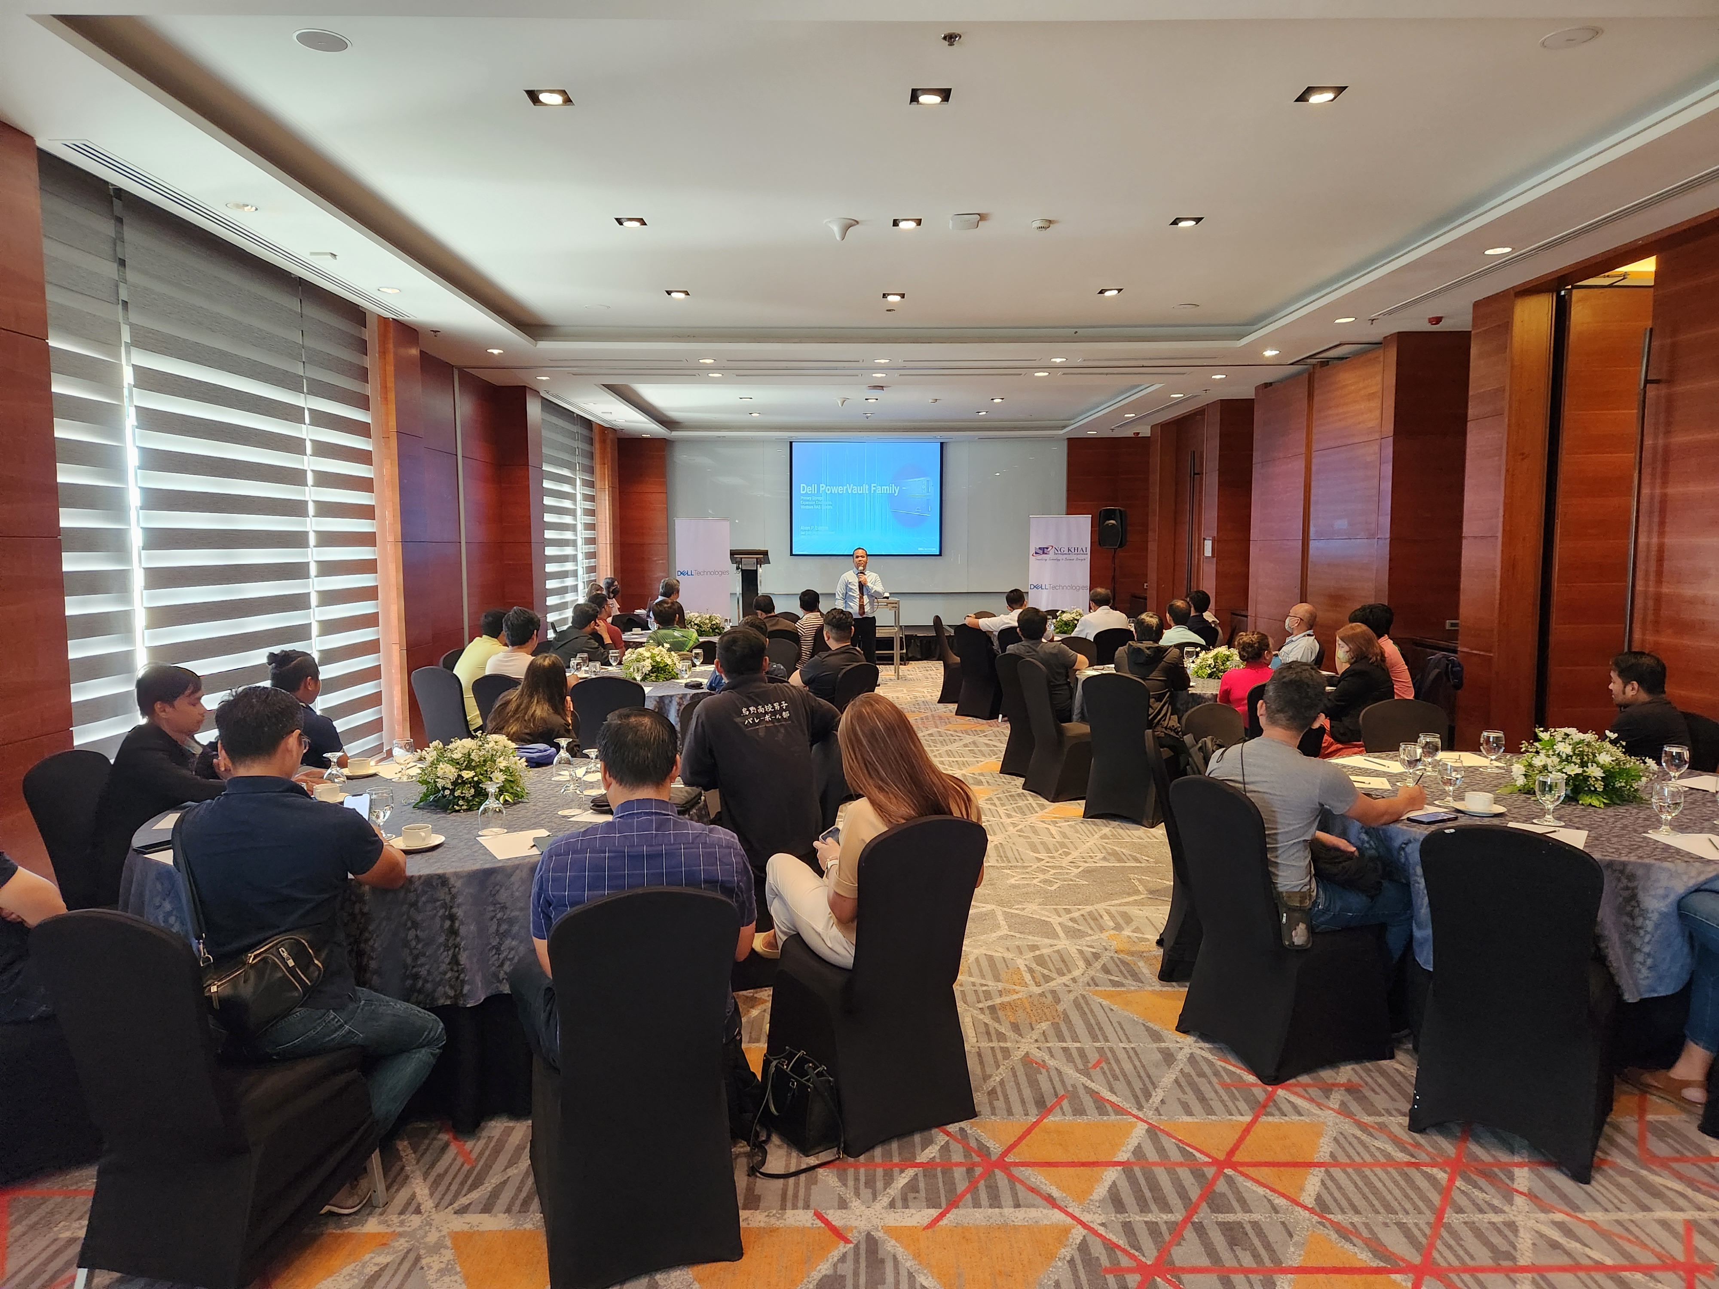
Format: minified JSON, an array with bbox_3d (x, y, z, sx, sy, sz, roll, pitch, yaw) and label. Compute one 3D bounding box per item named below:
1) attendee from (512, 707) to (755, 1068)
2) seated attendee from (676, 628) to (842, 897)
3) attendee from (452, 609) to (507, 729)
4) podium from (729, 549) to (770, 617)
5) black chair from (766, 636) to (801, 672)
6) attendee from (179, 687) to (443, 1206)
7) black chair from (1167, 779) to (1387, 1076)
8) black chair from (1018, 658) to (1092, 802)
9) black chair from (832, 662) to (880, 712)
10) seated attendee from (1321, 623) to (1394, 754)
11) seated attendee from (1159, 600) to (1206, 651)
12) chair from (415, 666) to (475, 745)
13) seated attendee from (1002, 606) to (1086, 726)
[{"bbox_3d":[-0.557,0.789,2.982,0.600,1.270,0.820,-1,5,-11],"label":"attendee"},{"bbox_3d":[-0.416,0.616,4.565,0.620,1.360,0.750,-2,5,-23],"label":"seated attendee"},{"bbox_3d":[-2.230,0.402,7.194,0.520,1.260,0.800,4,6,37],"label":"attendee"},{"bbox_3d":[-1.662,-0.808,17.196,0.600,1.230,0.500,0,5,0],"label":"podium"},{"bbox_3d":[-0.829,0.437,8.995,0.470,0.930,0.580,3,6,30],"label":"black chair"},{"bbox_3d":[-1.310,0.763,2.809,0.560,1.320,0.740,2,5,17],"label":"attendee"},{"bbox_3d":[1.395,0.877,3.783,0.570,0.920,0.450,-2,6,-25],"label":"black chair"},{"bbox_3d":[1.402,0.550,7.743,0.580,0.925,0.440,-2,5,-21],"label":"black chair"},{"bbox_3d":[-0.219,0.566,7.530,0.580,0.930,0.470,4,6,37],"label":"black chair"},{"bbox_3d":[2.851,0.480,6.730,0.800,1.230,0.550,3,6,30],"label":"seated attendee"},{"bbox_3d":[2.540,0.233,9.207,0.520,1.240,0.800,-1,5,-7],"label":"seated attendee"},{"bbox_3d":[-2.491,0.586,7.472,0.440,0.925,0.580,4,6,37],"label":"chair"},{"bbox_3d":[1.400,0.307,8.481,0.560,1.220,0.800,2,6,23],"label":"seated attendee"}]

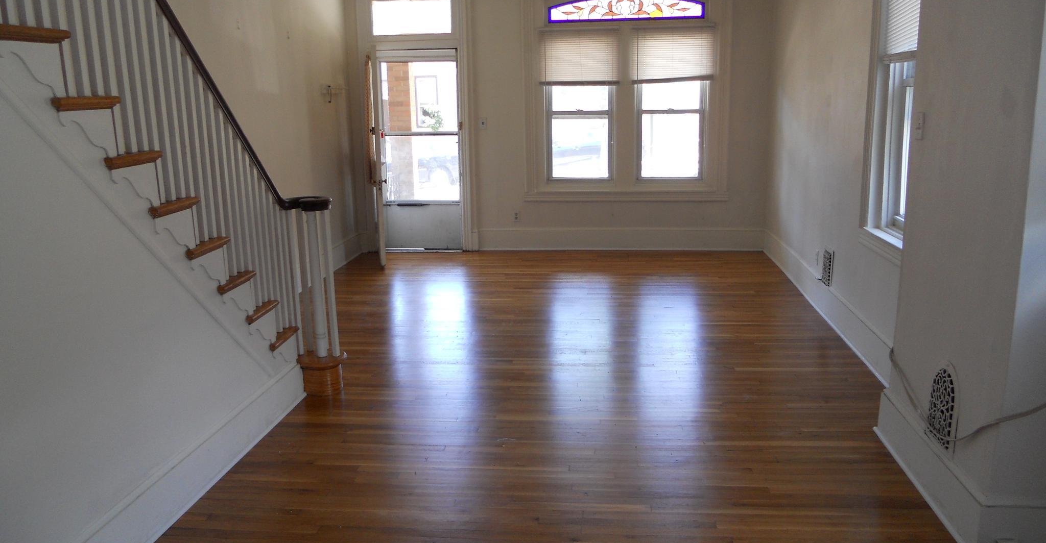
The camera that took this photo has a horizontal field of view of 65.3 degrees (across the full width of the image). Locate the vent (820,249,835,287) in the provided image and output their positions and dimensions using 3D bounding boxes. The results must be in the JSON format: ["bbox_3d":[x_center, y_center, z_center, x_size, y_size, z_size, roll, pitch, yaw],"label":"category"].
[{"bbox_3d":[2.098,-0.033,5.637,0.025,0.256,0.267,0,12,7],"label":"vent"}]

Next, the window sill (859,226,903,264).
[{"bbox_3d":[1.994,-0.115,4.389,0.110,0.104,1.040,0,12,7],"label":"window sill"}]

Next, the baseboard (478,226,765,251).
[{"bbox_3d":[0.965,-0.330,8.329,2.904,0.235,0.025,0,12,7],"label":"baseboard"}]

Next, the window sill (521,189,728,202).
[{"bbox_3d":[1.027,-0.760,8.223,2.045,0.123,0.090,0,12,7],"label":"window sill"}]

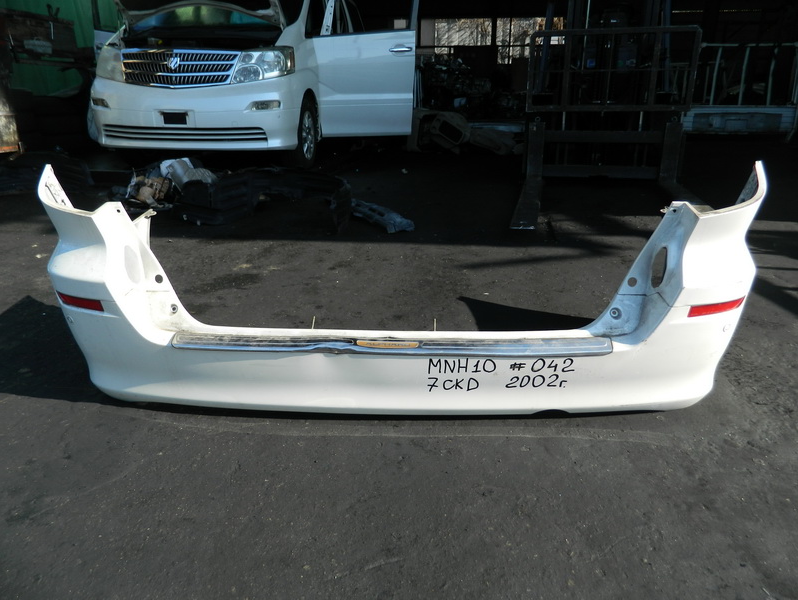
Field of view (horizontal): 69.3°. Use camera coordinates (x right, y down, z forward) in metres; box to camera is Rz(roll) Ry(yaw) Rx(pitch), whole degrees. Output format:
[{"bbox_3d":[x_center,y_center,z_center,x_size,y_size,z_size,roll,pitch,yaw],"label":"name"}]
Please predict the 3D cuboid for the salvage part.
[{"bbox_3d":[0.020,-0.115,1.735,1.790,0.630,0.720,1,20,1],"label":"salvage part"}]

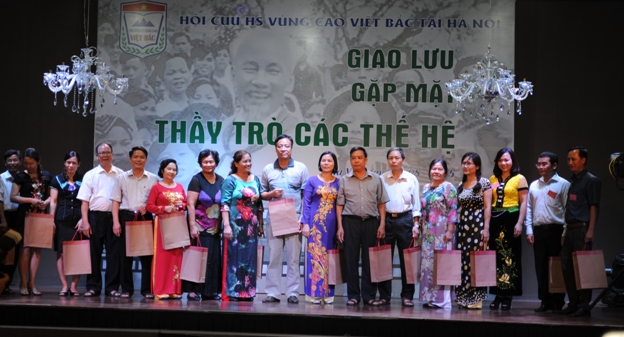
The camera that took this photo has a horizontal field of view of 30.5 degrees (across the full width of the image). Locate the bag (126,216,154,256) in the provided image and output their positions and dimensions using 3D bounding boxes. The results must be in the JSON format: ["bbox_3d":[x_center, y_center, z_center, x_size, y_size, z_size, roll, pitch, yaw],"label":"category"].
[{"bbox_3d":[-1.828,0.731,12.150,0.280,0.380,0.100,3,-4,-32],"label":"bag"}]

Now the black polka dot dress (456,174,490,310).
[{"bbox_3d":[1.636,0.749,11.650,0.400,1.310,0.330,0,-2,23],"label":"black polka dot dress"}]

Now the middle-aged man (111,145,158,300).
[{"bbox_3d":[-1.909,0.586,12.400,0.520,1.640,0.360,2,-3,-8],"label":"middle-aged man"}]

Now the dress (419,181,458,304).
[{"bbox_3d":[1.341,0.776,12.070,0.420,1.280,0.300,1,-3,15],"label":"dress"}]

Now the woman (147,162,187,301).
[{"bbox_3d":[-1.554,0.654,12.250,0.430,1.500,0.340,3,-3,-23],"label":"woman"}]

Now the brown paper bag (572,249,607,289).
[{"bbox_3d":[2.788,1.017,11.450,0.280,0.380,0.100,-7,-3,-8],"label":"brown paper bag"}]

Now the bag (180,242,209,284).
[{"bbox_3d":[-1.225,0.980,11.920,0.100,0.440,0.280,7,-2,-44],"label":"bag"}]

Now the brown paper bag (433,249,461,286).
[{"bbox_3d":[1.388,1.014,11.800,0.270,0.392,0.100,1,-3,-13],"label":"brown paper bag"}]

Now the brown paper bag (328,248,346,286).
[{"bbox_3d":[0.244,1.050,12.150,0.280,0.380,0.100,0,-4,30],"label":"brown paper bag"}]

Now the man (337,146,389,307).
[{"bbox_3d":[0.535,0.609,12.100,0.540,1.670,0.330,1,-3,3],"label":"man"}]

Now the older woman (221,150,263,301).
[{"bbox_3d":[-0.738,0.597,11.970,0.450,1.590,0.360,2,-2,-21],"label":"older woman"}]

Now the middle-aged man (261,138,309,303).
[{"bbox_3d":[-0.291,0.535,12.100,0.500,1.785,0.360,1,-3,3],"label":"middle-aged man"}]

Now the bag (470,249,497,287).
[{"bbox_3d":[1.763,1.026,11.750,0.280,0.380,0.100,3,-3,-25],"label":"bag"}]

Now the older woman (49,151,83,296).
[{"bbox_3d":[-2.609,0.588,12.100,0.410,1.540,0.340,2,-2,-16],"label":"older woman"}]

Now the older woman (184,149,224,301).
[{"bbox_3d":[-1.133,0.598,12.100,0.450,1.590,0.310,2,-3,-6],"label":"older woman"}]

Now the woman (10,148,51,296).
[{"bbox_3d":[-2.992,0.563,12.150,0.450,1.580,0.360,2,-2,-22],"label":"woman"}]

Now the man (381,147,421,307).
[{"bbox_3d":[0.914,0.604,11.800,0.500,1.660,0.340,1,-2,10],"label":"man"}]

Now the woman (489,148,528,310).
[{"bbox_3d":[2.044,0.630,11.950,0.430,1.688,0.310,0,-3,22],"label":"woman"}]

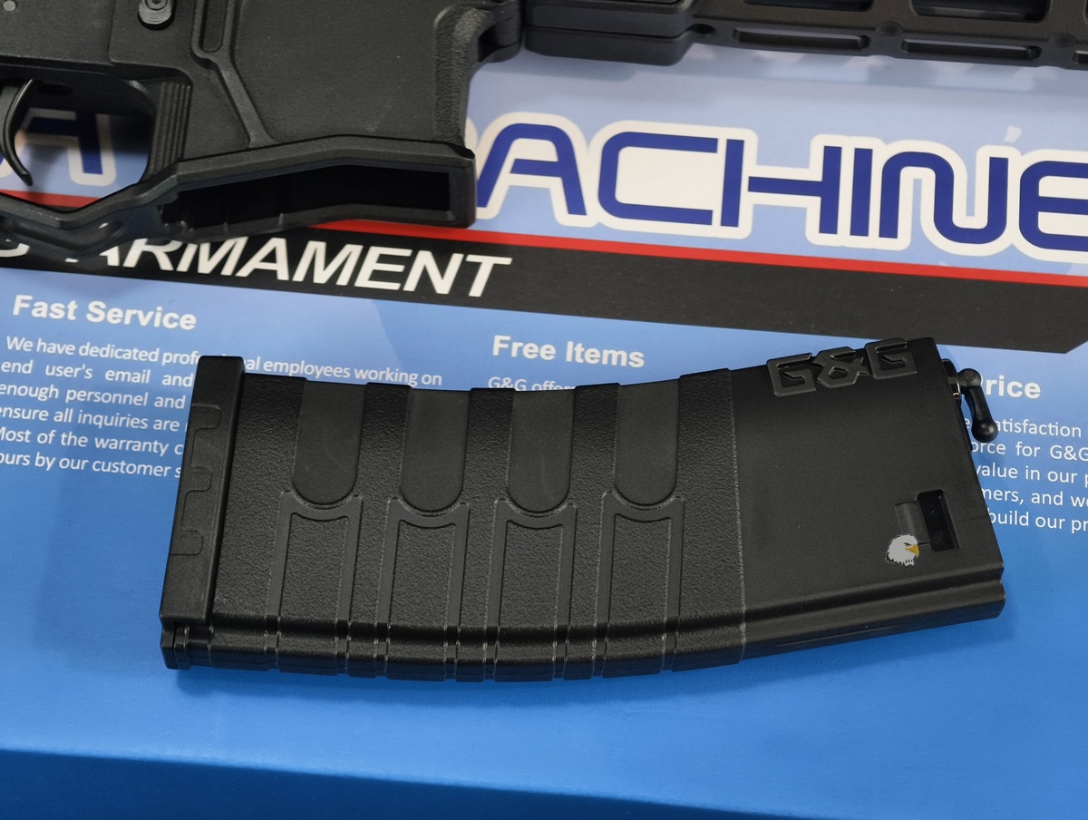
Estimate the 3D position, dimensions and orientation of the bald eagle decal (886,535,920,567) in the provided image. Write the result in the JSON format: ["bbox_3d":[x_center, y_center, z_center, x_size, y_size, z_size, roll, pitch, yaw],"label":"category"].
[{"bbox_3d":[0.074,0.029,0.555,0.007,0.001,0.007,0,61,-5],"label":"bald eagle decal"}]

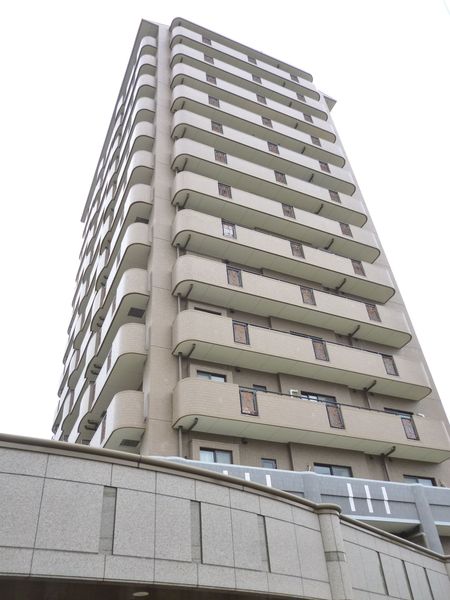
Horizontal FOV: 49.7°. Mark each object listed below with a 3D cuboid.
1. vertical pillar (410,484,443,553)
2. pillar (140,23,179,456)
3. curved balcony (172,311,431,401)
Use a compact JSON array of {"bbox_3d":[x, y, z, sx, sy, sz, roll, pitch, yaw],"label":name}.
[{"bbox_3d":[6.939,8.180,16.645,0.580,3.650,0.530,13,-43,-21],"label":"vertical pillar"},{"bbox_3d":[-3.300,-6.534,25.493,1.050,36.000,1.000,13,-43,-21],"label":"pillar"},{"bbox_3d":[3.688,2.531,20.362,12.070,1.330,1.240,13,-43,-21],"label":"curved balcony"}]

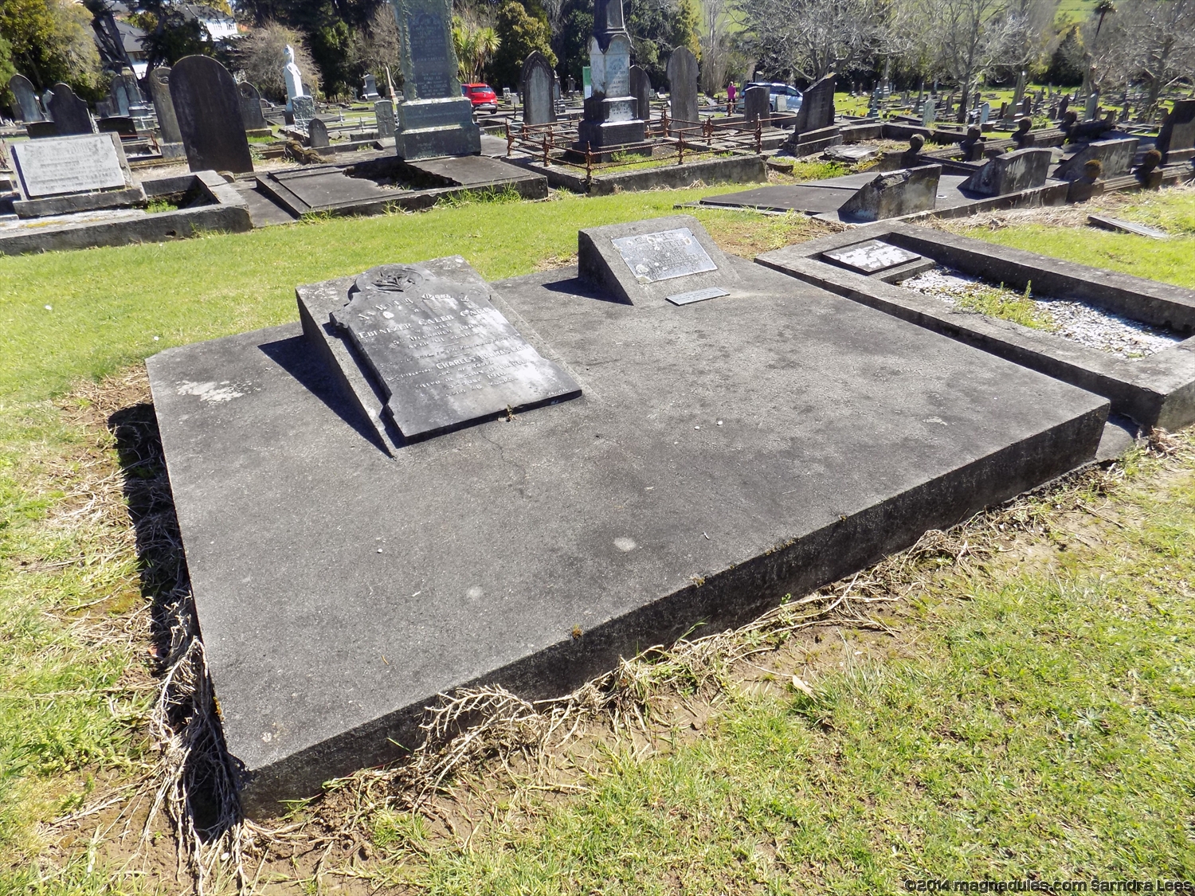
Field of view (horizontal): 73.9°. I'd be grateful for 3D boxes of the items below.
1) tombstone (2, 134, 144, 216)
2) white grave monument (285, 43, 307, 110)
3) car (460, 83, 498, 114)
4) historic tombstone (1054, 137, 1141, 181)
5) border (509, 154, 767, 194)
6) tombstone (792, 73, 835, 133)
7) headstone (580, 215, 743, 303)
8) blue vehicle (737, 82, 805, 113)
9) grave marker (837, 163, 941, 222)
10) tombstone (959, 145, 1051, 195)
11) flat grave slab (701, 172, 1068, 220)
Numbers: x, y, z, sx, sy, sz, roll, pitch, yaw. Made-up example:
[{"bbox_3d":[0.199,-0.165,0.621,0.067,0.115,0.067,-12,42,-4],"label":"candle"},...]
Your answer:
[{"bbox_3d":[-4.407,-2.304,6.675,0.930,0.510,0.500,-16,31,-26],"label":"tombstone"},{"bbox_3d":[-9.699,-11.888,25.500,0.520,1.850,0.450,-11,29,-17],"label":"white grave monument"},{"bbox_3d":[-7.381,-19.815,45.000,1.720,1.520,4.200,-19,32,-30],"label":"car"},{"bbox_3d":[4.599,-2.723,7.412,0.620,0.380,0.450,-17,32,-25],"label":"historic tombstone"},{"bbox_3d":[0.378,-3.066,8.638,2.200,0.180,1.900,-17,32,-25],"label":"border"},{"bbox_3d":[2.539,-4.105,9.458,0.540,0.600,0.150,-21,33,-32],"label":"tombstone"},{"bbox_3d":[0.303,-0.985,4.067,0.640,0.250,0.520,-18,34,-25],"label":"headstone"},{"bbox_3d":[10.859,-20.751,47.000,4.600,1.520,1.780,-16,31,-26],"label":"blue vehicle"},{"bbox_3d":[2.265,-2.006,6.133,0.640,0.330,0.400,-17,32,-25],"label":"grave marker"},{"bbox_3d":[3.472,-2.396,6.794,0.600,0.300,0.420,-17,32,-25],"label":"tombstone"},{"bbox_3d":[2.514,-2.257,7.033,2.650,0.120,1.650,-17,32,-25],"label":"flat grave slab"}]

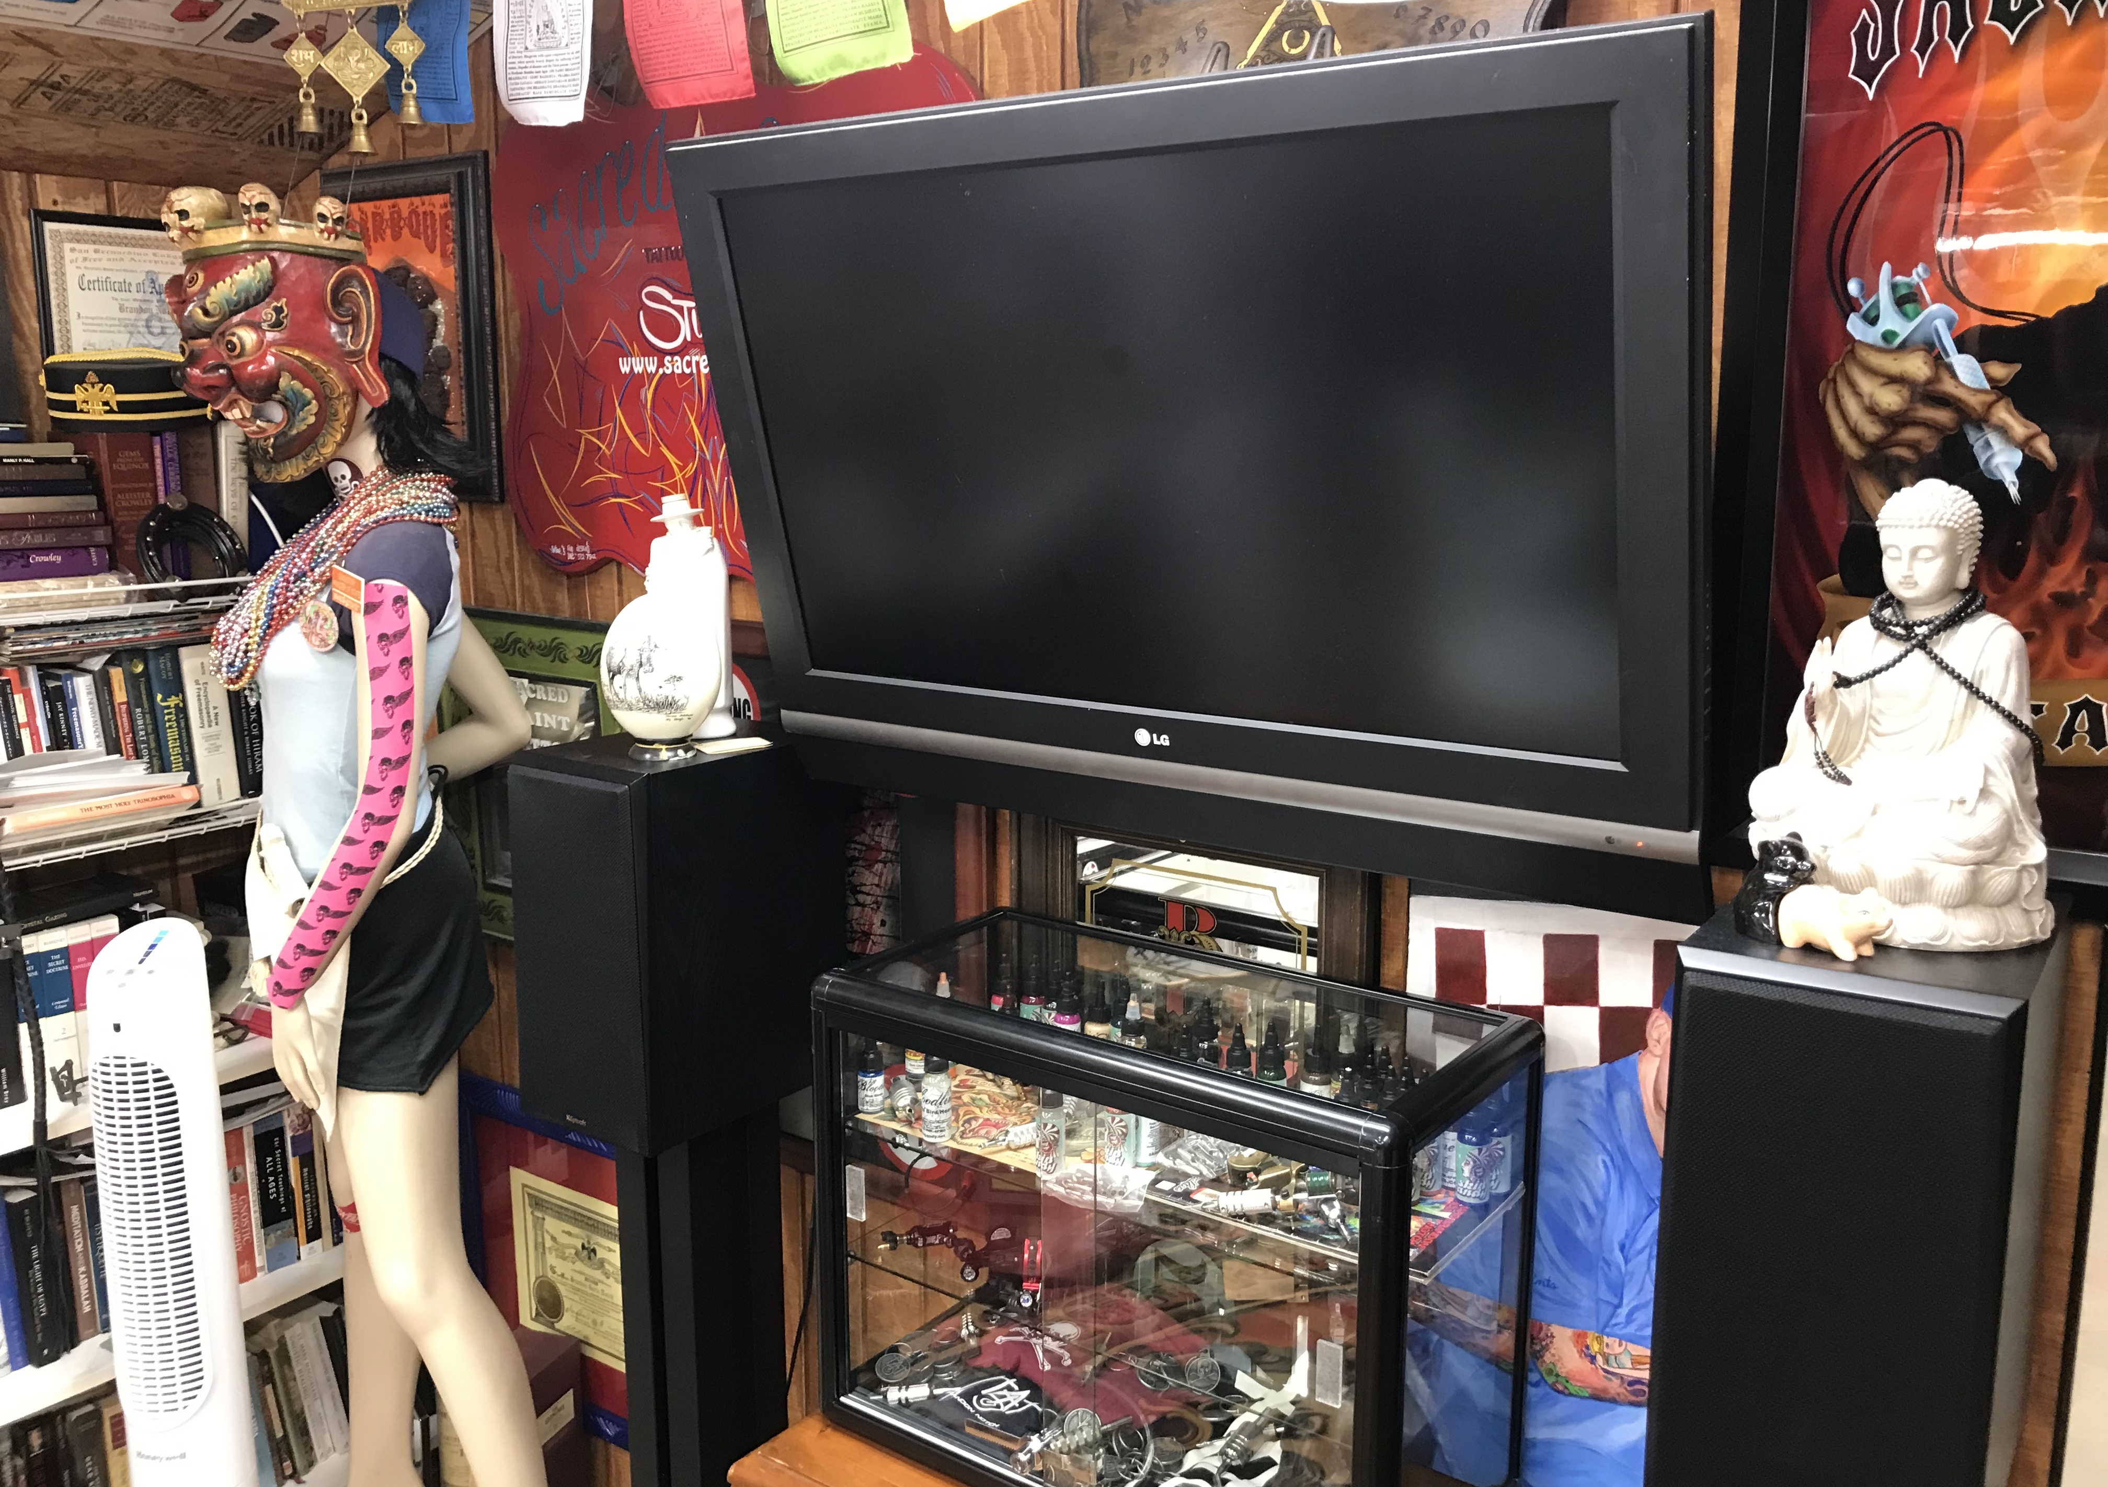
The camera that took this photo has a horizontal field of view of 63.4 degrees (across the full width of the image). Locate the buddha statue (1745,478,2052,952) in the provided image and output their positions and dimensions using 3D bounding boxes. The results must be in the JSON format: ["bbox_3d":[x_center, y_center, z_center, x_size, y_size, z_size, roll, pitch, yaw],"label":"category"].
[{"bbox_3d":[0.651,-0.029,1.302,0.175,0.335,0.210,-10,14,-44],"label":"buddha statue"}]

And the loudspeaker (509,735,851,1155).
[{"bbox_3d":[-0.458,0.221,2.112,0.225,0.449,0.343,7,13,35],"label":"loudspeaker"}]

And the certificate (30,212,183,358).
[{"bbox_3d":[-1.376,-0.664,2.586,0.020,0.243,0.313,7,13,35],"label":"certificate"}]

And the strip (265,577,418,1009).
[{"bbox_3d":[-0.762,0.054,1.820,0.148,0.455,0.090,-4,11,-22],"label":"strip"}]

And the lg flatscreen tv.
[{"bbox_3d":[0.099,-0.242,1.670,1.045,0.745,0.110,8,26,35],"label":"lg flatscreen tv"}]

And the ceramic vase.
[{"bbox_3d":[-0.462,-0.138,2.003,0.142,0.300,0.142,0,10,0],"label":"ceramic vase"}]

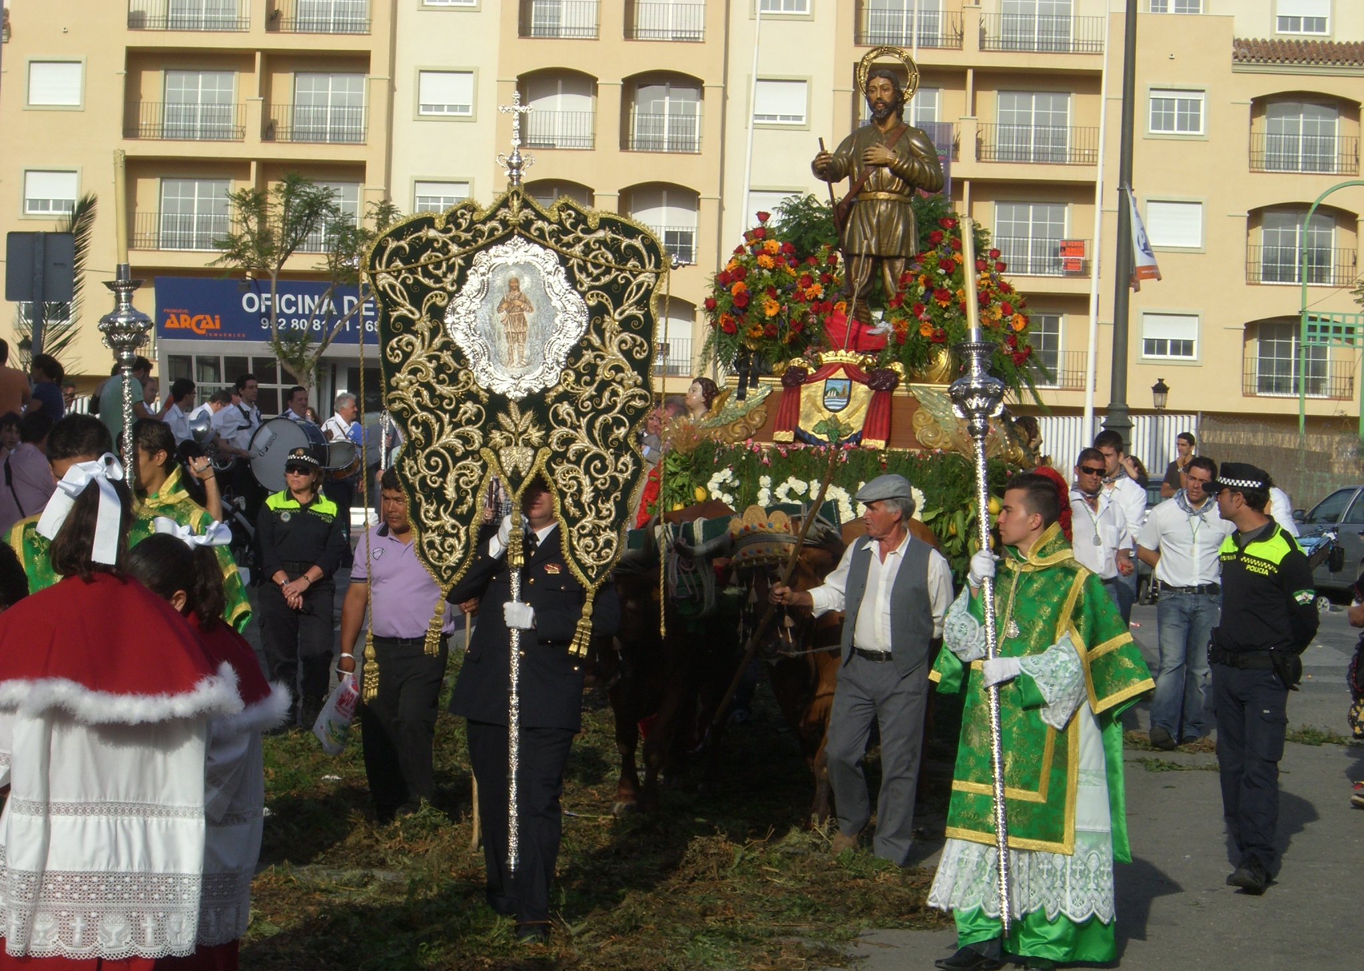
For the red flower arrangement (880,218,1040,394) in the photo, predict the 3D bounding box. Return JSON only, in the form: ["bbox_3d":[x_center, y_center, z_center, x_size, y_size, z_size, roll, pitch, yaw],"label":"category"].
[{"bbox_3d":[1.565,-1.008,20.800,0.880,0.980,0.800,2,1,0],"label":"red flower arrangement"}]

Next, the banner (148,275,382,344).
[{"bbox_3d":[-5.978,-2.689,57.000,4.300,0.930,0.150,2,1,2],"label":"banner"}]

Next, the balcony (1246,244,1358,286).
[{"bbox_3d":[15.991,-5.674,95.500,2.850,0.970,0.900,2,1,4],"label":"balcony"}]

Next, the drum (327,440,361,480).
[{"bbox_3d":[-2.702,-0.206,29.300,0.370,0.170,0.370,-16,37,5],"label":"drum"}]

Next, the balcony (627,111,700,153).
[{"bbox_3d":[-0.498,-9.365,98.797,2.120,1.070,0.900,2,0,5],"label":"balcony"}]

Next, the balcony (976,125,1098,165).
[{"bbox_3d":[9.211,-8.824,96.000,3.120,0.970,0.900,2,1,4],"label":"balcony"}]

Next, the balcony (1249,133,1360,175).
[{"bbox_3d":[16.330,-8.668,97.324,2.900,1.060,0.900,2,0,5],"label":"balcony"}]

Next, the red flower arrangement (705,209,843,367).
[{"bbox_3d":[0.539,-1.171,22.300,0.800,0.920,0.700,2,0,5],"label":"red flower arrangement"}]

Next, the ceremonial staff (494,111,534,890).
[{"bbox_3d":[-0.588,-0.007,13.045,0.137,2.770,0.085,0,1,5],"label":"ceremonial staff"}]

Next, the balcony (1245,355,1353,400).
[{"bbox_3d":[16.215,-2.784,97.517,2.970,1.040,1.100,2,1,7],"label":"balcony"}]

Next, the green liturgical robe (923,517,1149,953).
[{"bbox_3d":[1.257,0.903,13.000,0.700,1.520,0.500,2,1,35],"label":"green liturgical robe"}]

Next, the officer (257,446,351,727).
[{"bbox_3d":[-2.244,0.601,22.000,0.540,1.670,0.340,2,1,12],"label":"officer"}]

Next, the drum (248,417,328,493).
[{"bbox_3d":[-3.287,-0.254,31.000,0.635,0.635,0.310,3,1,34],"label":"drum"}]

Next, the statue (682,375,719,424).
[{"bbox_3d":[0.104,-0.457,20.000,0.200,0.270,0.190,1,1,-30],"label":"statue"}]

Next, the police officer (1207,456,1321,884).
[{"bbox_3d":[2.467,0.822,15.750,0.550,1.810,0.420,2,0,38],"label":"police officer"}]

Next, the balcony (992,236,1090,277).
[{"bbox_3d":[9.309,-6.016,97.935,3.090,1.040,0.900,2,0,5],"label":"balcony"}]

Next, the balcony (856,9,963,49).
[{"bbox_3d":[6.045,-12.054,98.227,2.810,1.040,0.900,2,0,5],"label":"balcony"}]

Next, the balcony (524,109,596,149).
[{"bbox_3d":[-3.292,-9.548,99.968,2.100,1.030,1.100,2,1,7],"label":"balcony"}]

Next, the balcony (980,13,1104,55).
[{"bbox_3d":[9.335,-11.711,96.000,3.200,0.970,0.900,2,1,4],"label":"balcony"}]

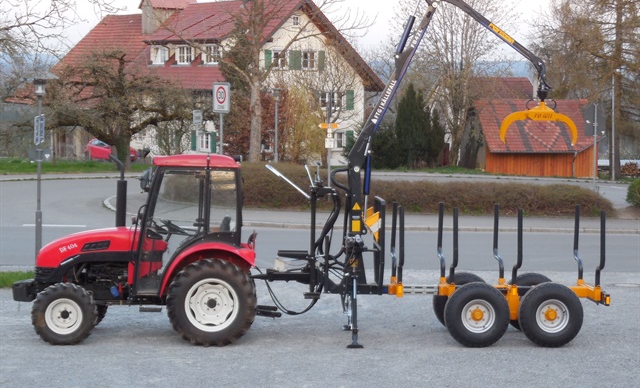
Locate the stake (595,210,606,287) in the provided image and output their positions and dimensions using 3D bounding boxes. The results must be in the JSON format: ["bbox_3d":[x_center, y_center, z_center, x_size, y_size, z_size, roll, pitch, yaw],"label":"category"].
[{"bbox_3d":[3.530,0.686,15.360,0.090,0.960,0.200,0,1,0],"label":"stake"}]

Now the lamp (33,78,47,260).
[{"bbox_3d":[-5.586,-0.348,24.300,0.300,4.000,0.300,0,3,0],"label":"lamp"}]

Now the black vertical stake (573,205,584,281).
[{"bbox_3d":[3.591,0.674,16.950,0.130,1.050,0.090,0,3,0],"label":"black vertical stake"}]

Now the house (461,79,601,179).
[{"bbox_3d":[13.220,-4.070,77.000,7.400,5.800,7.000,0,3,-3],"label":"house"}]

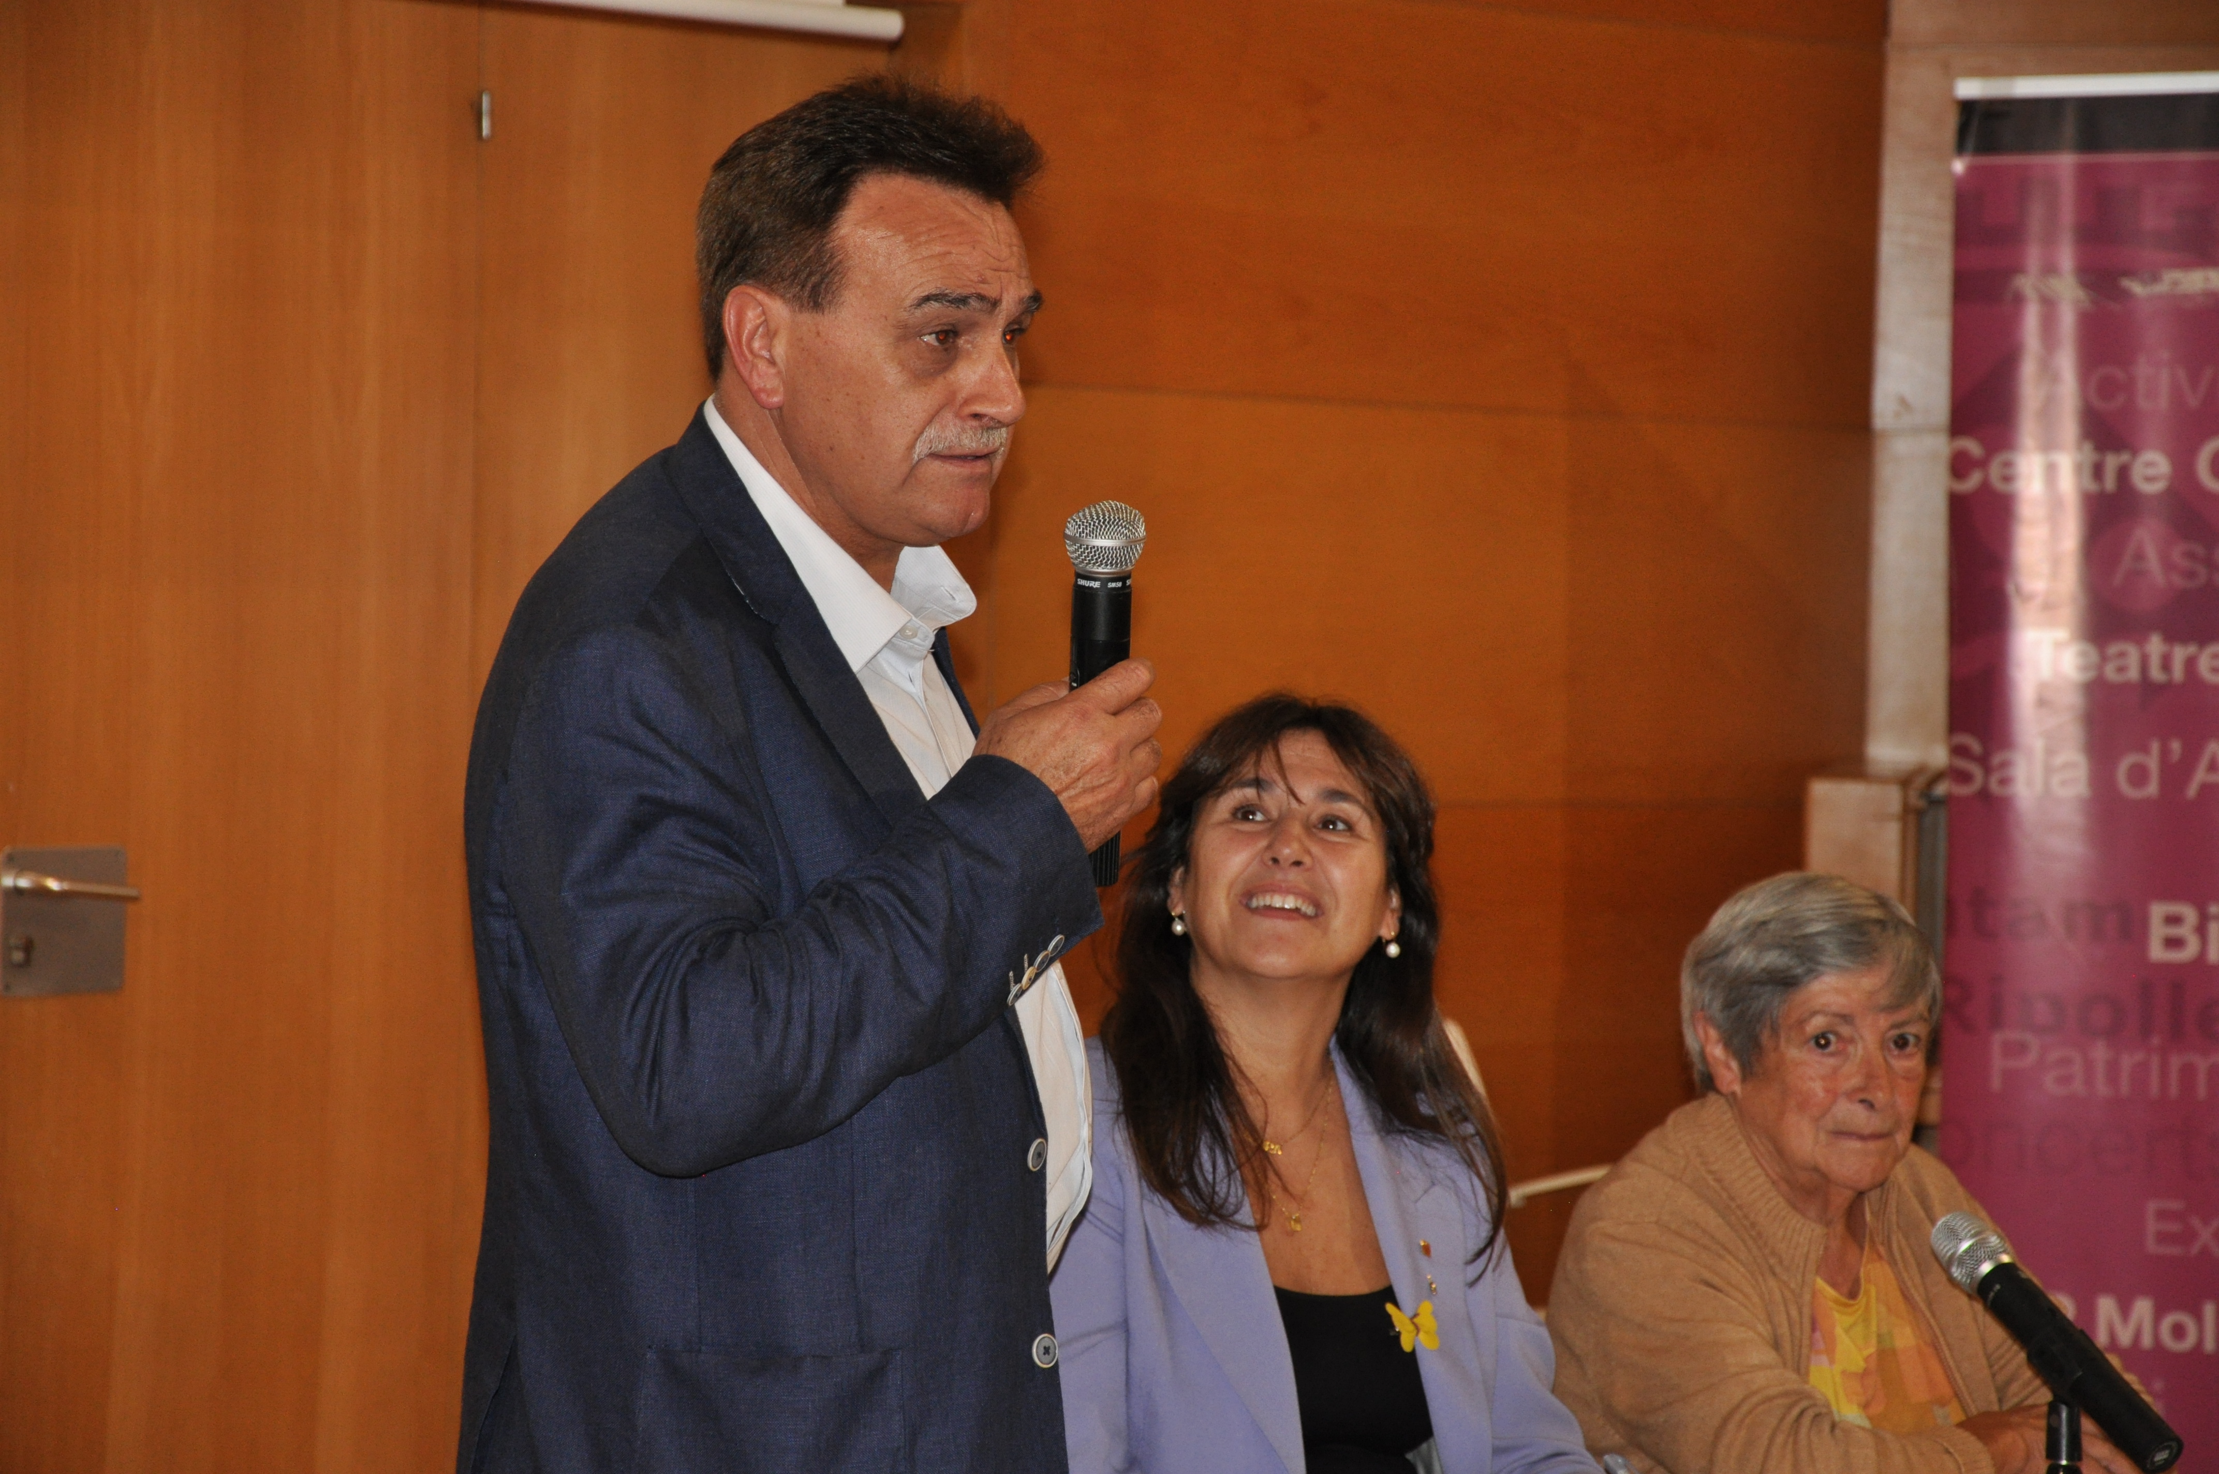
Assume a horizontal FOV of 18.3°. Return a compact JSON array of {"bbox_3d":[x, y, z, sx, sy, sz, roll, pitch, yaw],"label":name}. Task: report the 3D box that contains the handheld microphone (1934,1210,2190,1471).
[{"bbox_3d":[0.677,0.432,4.950,0.049,0.049,0.255,2,36,-44],"label":"handheld microphone"}]

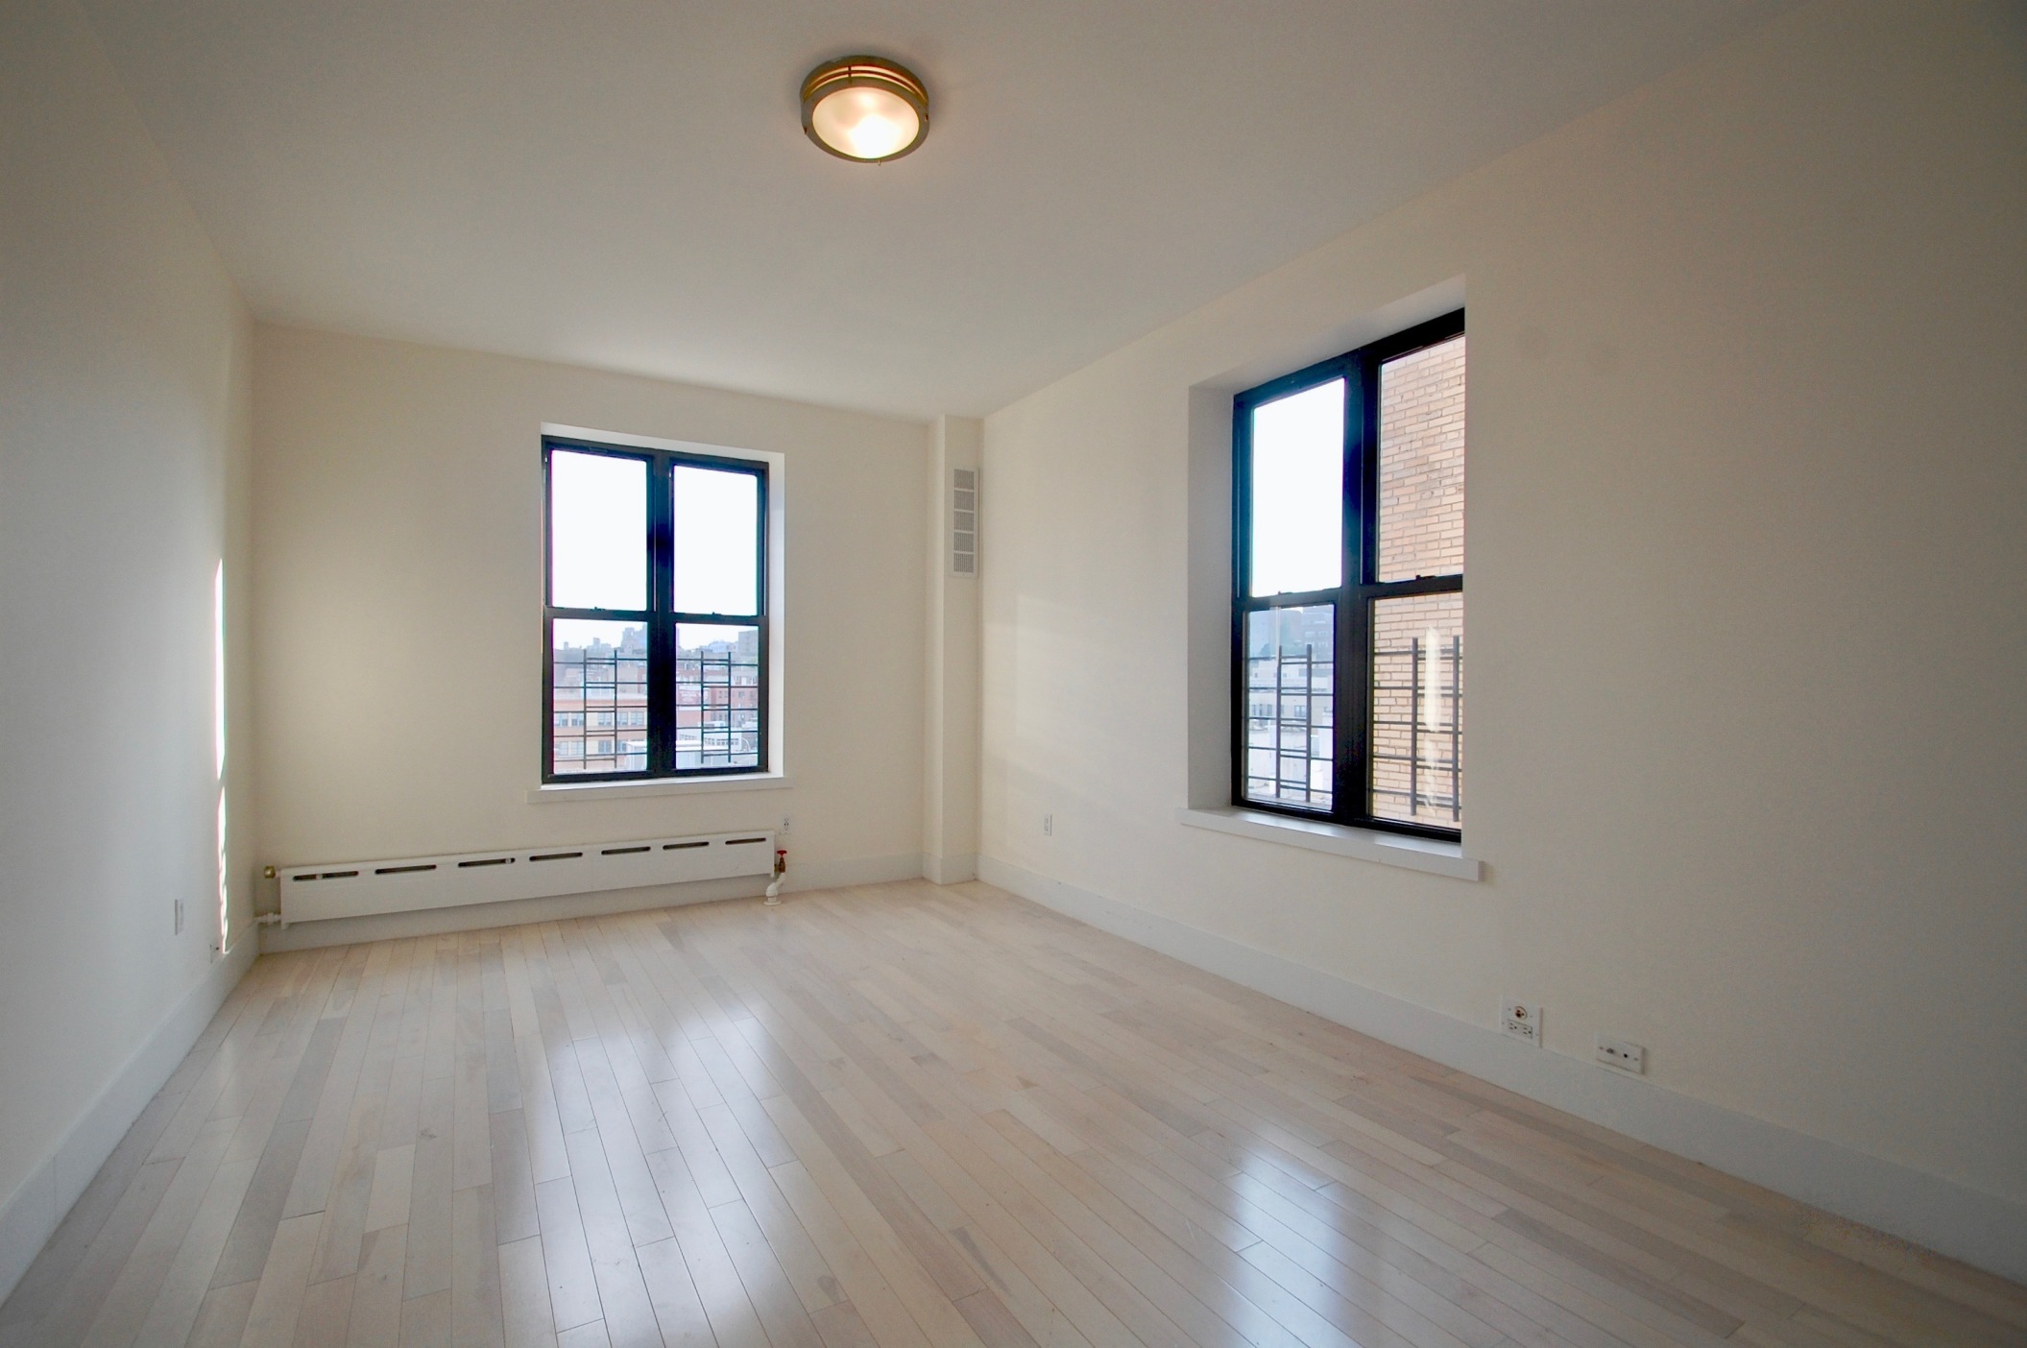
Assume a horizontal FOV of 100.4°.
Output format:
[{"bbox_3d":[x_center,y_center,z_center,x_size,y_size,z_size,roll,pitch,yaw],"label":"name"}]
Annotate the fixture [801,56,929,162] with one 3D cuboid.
[{"bbox_3d":[-0.399,-1.510,2.287,0.348,0.075,0.348,0,0,0],"label":"fixture"}]

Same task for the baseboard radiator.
[{"bbox_3d":[-2.254,0.975,4.169,2.086,0.231,0.110,0,0,-28],"label":"baseboard radiator"}]

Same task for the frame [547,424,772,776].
[{"bbox_3d":[-1.956,-0.330,4.689,1.153,1.808,0.090,0,0,-28],"label":"frame"}]

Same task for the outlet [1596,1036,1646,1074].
[{"bbox_3d":[1.614,1.014,2.251,0.011,0.070,0.113,0,0,-33],"label":"outlet"}]

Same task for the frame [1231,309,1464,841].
[{"bbox_3d":[1.312,-0.324,3.215,0.090,1.794,1.165,0,0,-33],"label":"frame"}]

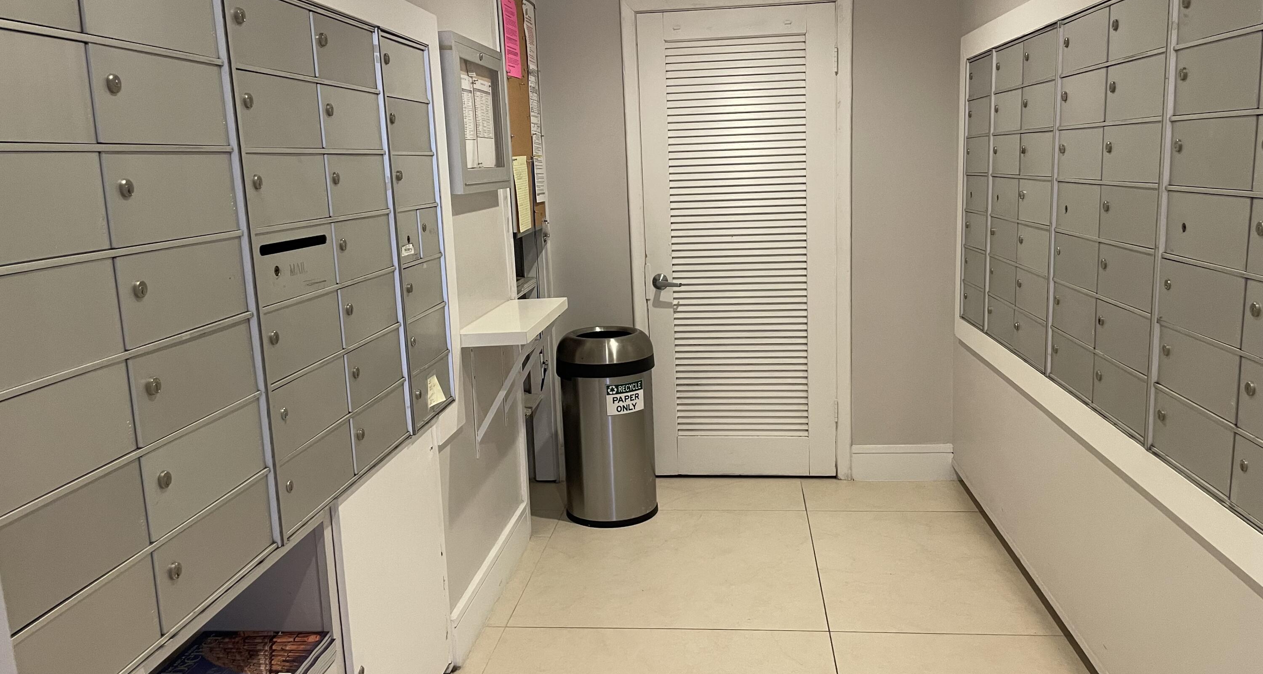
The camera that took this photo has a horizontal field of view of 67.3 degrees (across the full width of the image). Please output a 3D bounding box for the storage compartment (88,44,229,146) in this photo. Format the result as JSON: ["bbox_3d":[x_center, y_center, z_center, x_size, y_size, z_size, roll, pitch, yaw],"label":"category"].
[{"bbox_3d":[-0.842,-0.351,1.434,0.300,0.129,0.332,-1,10,7],"label":"storage compartment"}]

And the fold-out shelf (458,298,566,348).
[{"bbox_3d":[-0.381,-0.058,3.257,0.200,0.038,0.720,-1,10,7],"label":"fold-out shelf"}]

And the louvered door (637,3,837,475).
[{"bbox_3d":[0.473,-0.370,4.124,0.816,2.025,0.045,-1,10,7],"label":"louvered door"}]

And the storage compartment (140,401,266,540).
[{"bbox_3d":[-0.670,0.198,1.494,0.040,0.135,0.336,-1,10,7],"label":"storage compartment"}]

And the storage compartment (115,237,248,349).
[{"bbox_3d":[-0.831,-0.072,1.483,0.300,0.133,0.340,-1,10,7],"label":"storage compartment"}]

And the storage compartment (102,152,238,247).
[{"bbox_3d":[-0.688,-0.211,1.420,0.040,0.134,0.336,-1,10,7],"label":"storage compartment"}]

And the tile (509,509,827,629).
[{"bbox_3d":[0.159,0.818,3.425,1.000,0.015,1.013,-1,10,7],"label":"tile"}]

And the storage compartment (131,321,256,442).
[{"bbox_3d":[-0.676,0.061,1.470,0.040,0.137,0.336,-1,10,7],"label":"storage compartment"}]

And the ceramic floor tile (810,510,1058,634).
[{"bbox_3d":[0.987,0.802,3.327,0.666,0.015,1.013,-1,10,7],"label":"ceramic floor tile"}]

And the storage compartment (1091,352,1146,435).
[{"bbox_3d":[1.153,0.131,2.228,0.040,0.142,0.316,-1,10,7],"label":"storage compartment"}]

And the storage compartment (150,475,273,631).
[{"bbox_3d":[-0.815,0.343,1.551,0.300,0.127,0.340,-1,10,7],"label":"storage compartment"}]

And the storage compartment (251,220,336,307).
[{"bbox_3d":[-0.789,-0.145,1.847,0.300,0.133,0.314,-1,10,7],"label":"storage compartment"}]

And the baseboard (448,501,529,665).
[{"bbox_3d":[-0.468,0.805,3.258,0.025,0.158,1.003,-1,10,7],"label":"baseboard"}]

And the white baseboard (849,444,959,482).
[{"bbox_3d":[1.195,0.560,4.192,0.427,0.167,0.025,-1,10,7],"label":"white baseboard"}]

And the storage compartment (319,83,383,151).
[{"bbox_3d":[-0.764,-0.479,2.117,0.300,0.132,0.325,-1,10,7],"label":"storage compartment"}]

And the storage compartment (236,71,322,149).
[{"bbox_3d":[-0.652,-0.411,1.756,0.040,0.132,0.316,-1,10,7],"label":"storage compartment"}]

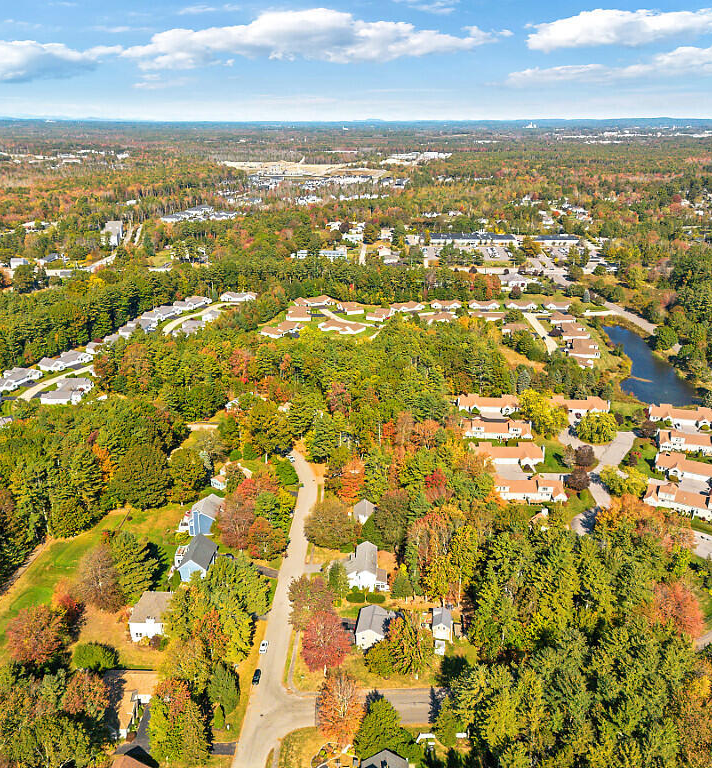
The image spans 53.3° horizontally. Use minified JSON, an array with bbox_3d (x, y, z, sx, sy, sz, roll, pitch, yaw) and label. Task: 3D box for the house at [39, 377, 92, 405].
[{"bbox_3d":[-143.500,2.970,353.060,17.500,6.300,24.000,3,21,7],"label":"house"}]

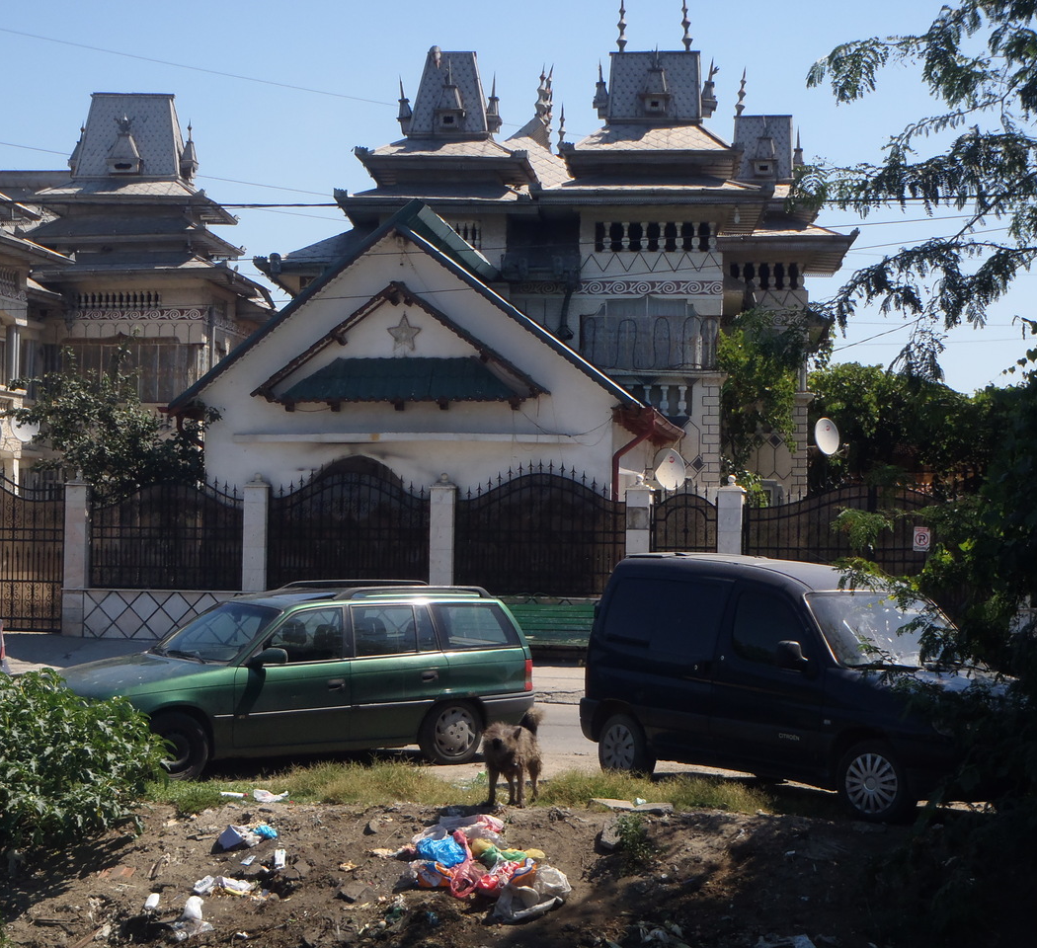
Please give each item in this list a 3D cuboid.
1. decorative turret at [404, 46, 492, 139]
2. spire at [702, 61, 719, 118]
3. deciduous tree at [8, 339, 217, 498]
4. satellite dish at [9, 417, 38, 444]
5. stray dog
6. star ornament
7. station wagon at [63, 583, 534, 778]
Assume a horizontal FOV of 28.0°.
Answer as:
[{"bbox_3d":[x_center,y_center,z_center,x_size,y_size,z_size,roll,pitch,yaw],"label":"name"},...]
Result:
[{"bbox_3d":[-1.411,-7.549,41.600,1.680,1.920,1.600,0,-3,5],"label":"decorative turret"},{"bbox_3d":[3.754,-7.596,41.000,0.420,1.180,0.580,0,-3,5],"label":"spire"},{"bbox_3d":[-6.965,0.158,35.500,3.500,4.810,3.300,1,-1,0],"label":"deciduous tree"},{"bbox_3d":[-11.601,-1.128,49.000,0.740,0.800,0.350,1,-11,-32],"label":"satellite dish"},{"bbox_3d":[-0.047,2.081,15.200,0.290,0.700,0.750,1,-1,17],"label":"stray dog"},{"bbox_3d":[-1.813,-2.218,32.800,0.540,0.650,0.060,0,-3,10],"label":"star ornament"},{"bbox_3d":[-1.961,1.691,17.585,4.280,1.490,1.690,2,-3,-33],"label":"station wagon"}]

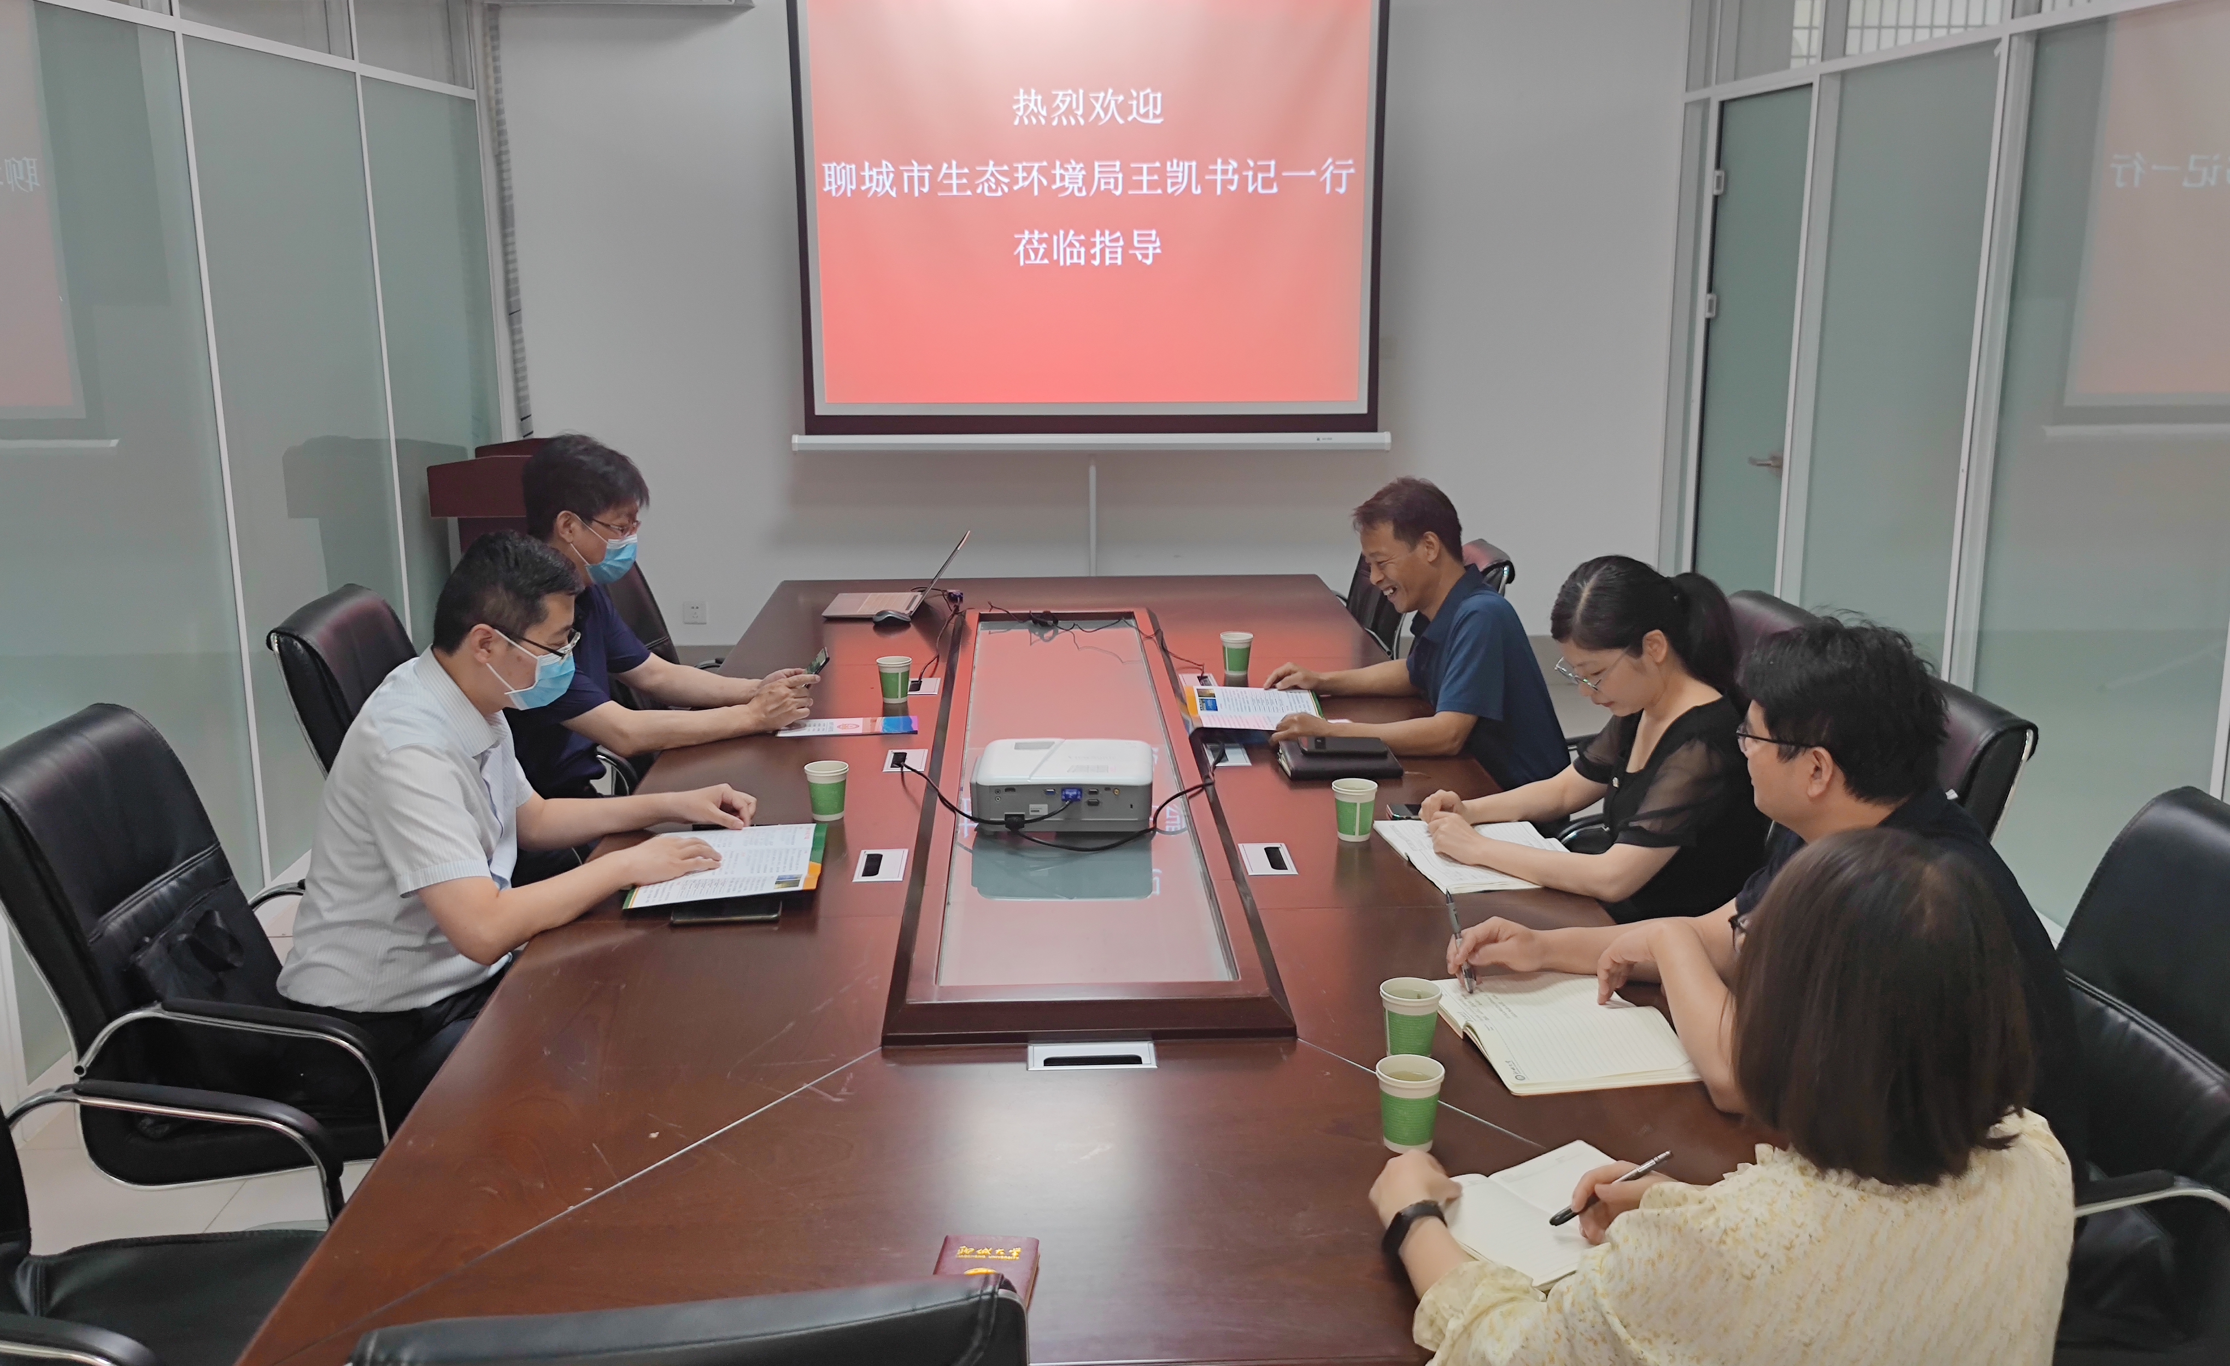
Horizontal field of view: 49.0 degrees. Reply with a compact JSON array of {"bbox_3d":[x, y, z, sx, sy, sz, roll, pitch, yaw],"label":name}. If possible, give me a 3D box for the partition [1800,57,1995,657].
[{"bbox_3d":[2.137,-0.672,6.824,0.070,2.100,1.350,-1,12,-2],"label":"partition"}]

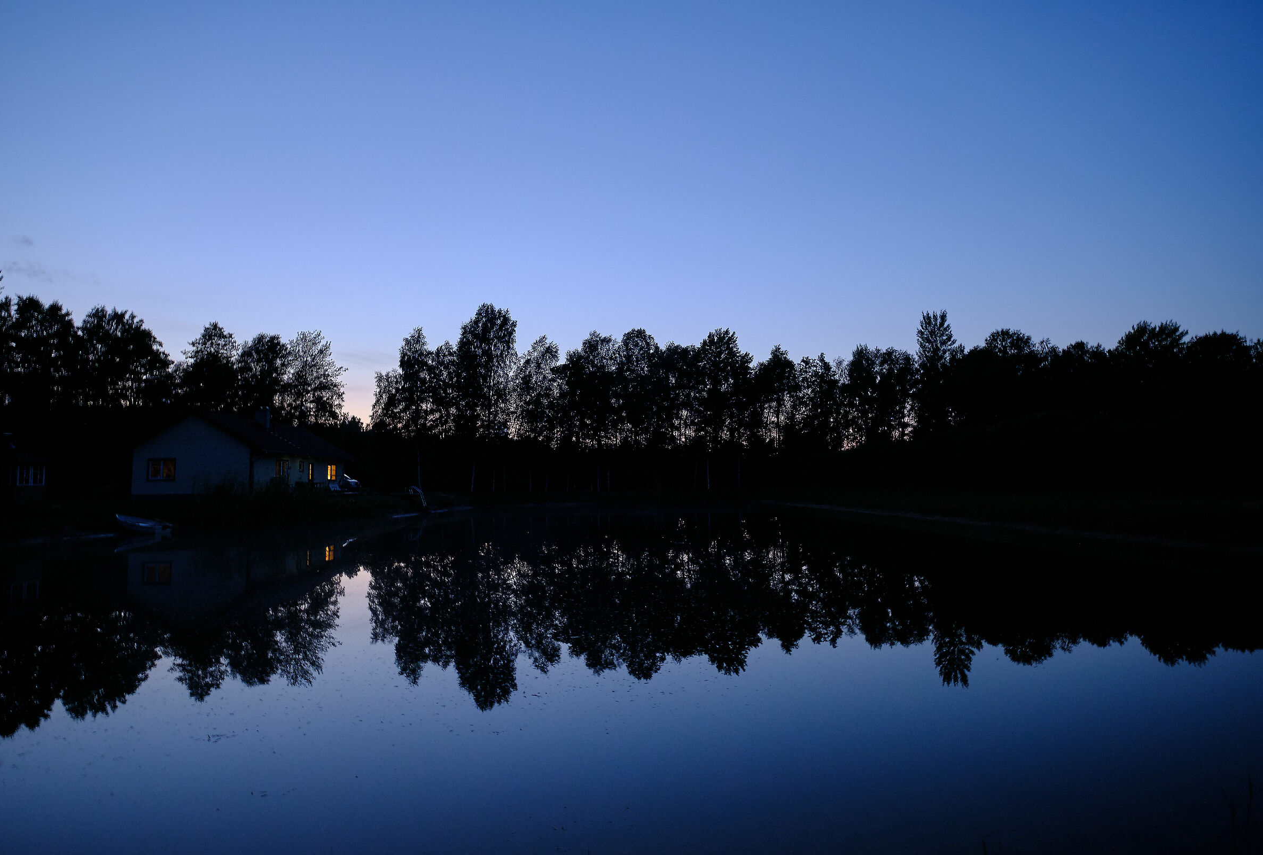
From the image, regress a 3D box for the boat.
[{"bbox_3d":[-22.985,4.531,31.732,3.000,0.620,1.200,5,-3,17],"label":"boat"}]

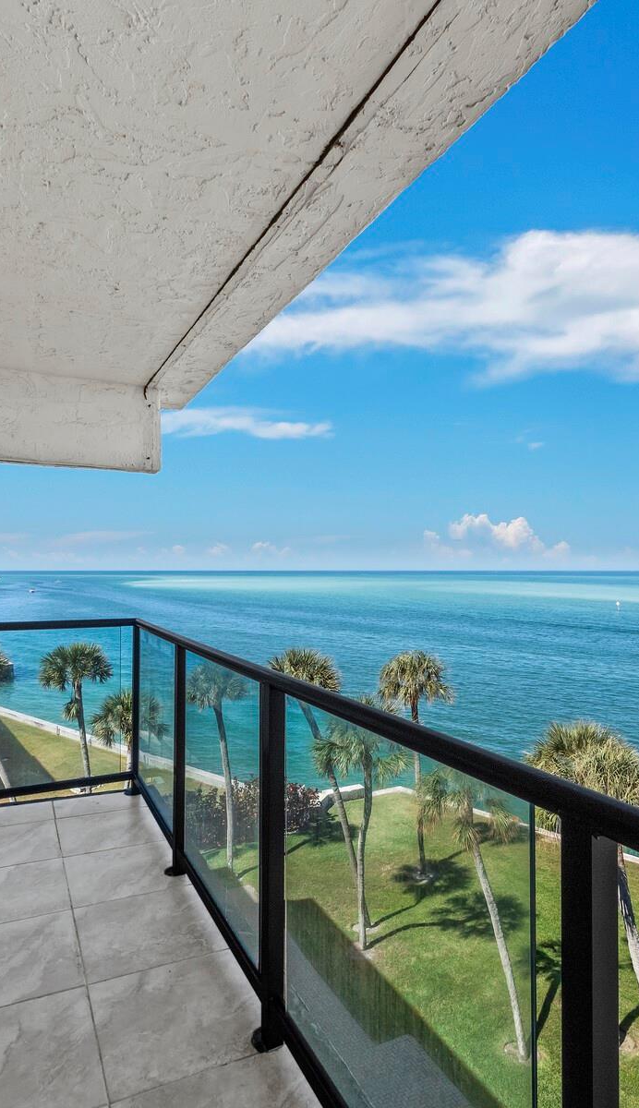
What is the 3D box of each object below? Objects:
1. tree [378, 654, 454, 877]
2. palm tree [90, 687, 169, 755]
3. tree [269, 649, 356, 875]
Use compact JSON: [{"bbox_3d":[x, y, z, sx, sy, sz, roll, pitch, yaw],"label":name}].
[{"bbox_3d":[4.350,9.171,26.362,3.400,9.790,3.400,0,-2,0],"label":"tree"},{"bbox_3d":[-9.850,10.529,30.727,4.000,7.310,3.900,0,-2,0],"label":"palm tree"},{"bbox_3d":[0.000,8.722,21.972,4.000,10.450,3.200,0,-2,0],"label":"tree"}]

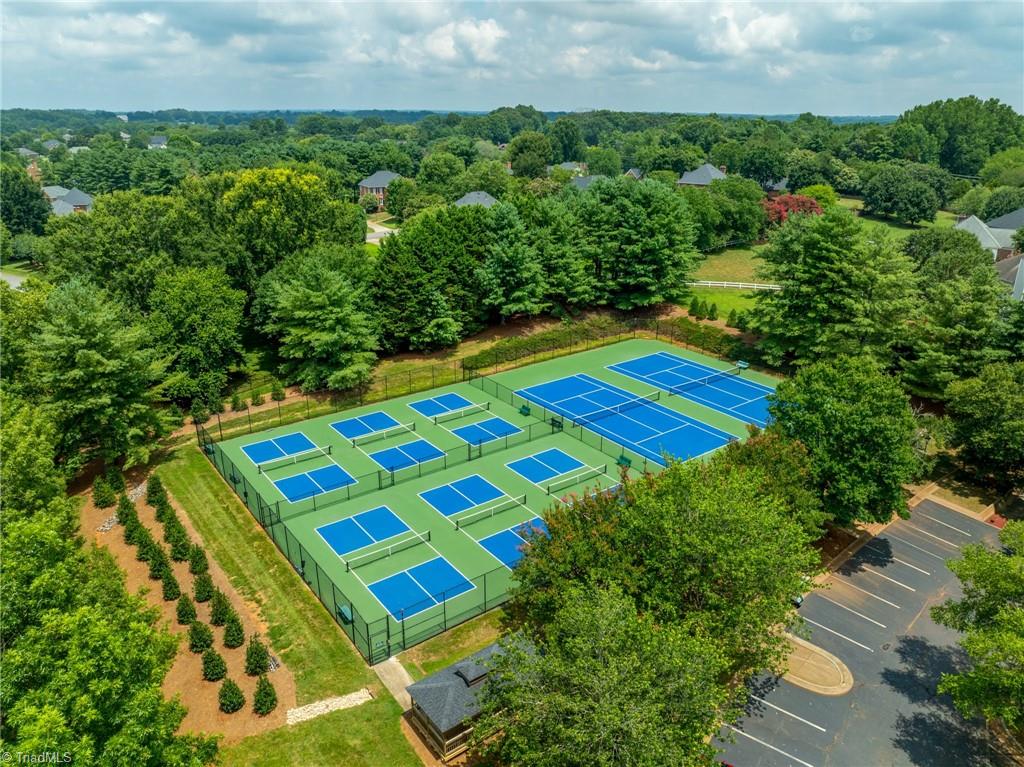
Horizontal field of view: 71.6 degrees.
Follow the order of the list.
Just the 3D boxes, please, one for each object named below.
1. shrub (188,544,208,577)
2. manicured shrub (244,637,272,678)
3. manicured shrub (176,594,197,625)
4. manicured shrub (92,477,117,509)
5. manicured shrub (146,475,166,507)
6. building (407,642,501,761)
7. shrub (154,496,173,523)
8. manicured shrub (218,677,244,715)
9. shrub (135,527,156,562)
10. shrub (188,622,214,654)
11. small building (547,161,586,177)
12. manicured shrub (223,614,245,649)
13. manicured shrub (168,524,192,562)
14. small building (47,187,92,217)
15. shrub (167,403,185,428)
[{"bbox_3d":[-22.292,12.429,50.304,1.269,2.249,1.269,-14,25,-35],"label":"shrub"},{"bbox_3d":[-14.996,15.853,41.719,1.441,2.511,1.441,0,21,0],"label":"manicured shrub"},{"bbox_3d":[-20.922,14.361,45.429,1.167,2.084,1.167,-14,25,-35],"label":"manicured shrub"},{"bbox_3d":[-33.984,8.873,58.909,1.700,2.637,1.700,-14,25,-35],"label":"manicured shrub"},{"bbox_3d":[-29.844,8.890,59.354,1.396,2.774,1.396,0,21,0],"label":"manicured shrub"},{"bbox_3d":[-1.479,16.186,37.936,7.420,4.100,3.550,-14,25,-35],"label":"building"},{"bbox_3d":[-28.071,10.042,57.068,1.410,2.350,1.410,0,21,0],"label":"shrub"},{"bbox_3d":[-15.426,16.957,38.914,1.368,1.908,1.368,-14,25,-35],"label":"manicured shrub"},{"bbox_3d":[-26.886,11.644,51.821,1.295,2.567,1.295,-14,25,-35],"label":"shrub"},{"bbox_3d":[-19.031,15.305,43.316,1.444,1.839,1.444,-14,25,-35],"label":"shrub"},{"bbox_3d":[22.212,-84.848,284.000,16.000,9.000,12.000,4,21,8],"label":"small building"},{"bbox_3d":[-17.284,15.133,43.886,1.420,2.210,1.420,0,21,0],"label":"manicured shrub"},{"bbox_3d":[-24.457,11.716,52.149,1.387,2.689,1.387,0,21,0],"label":"manicured shrub"},{"bbox_3d":[-147.001,-60.696,236.000,15.000,9.000,13.000,-12,24,-29],"label":"small building"},{"bbox_3d":[-34.664,3.183,72.914,1.748,2.566,1.748,0,21,0],"label":"shrub"}]

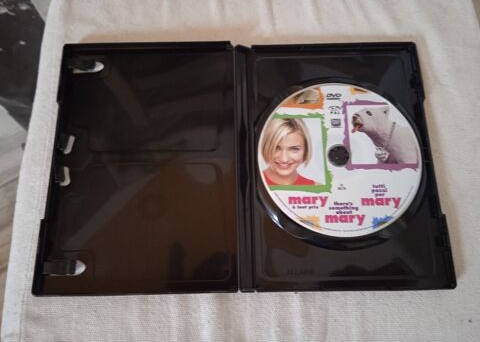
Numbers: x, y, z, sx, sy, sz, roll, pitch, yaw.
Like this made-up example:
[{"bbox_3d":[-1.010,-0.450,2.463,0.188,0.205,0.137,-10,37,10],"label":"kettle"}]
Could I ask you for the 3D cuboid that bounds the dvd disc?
[{"bbox_3d":[0.073,-0.011,0.287,0.120,0.001,0.120,0,73,1],"label":"dvd disc"}]

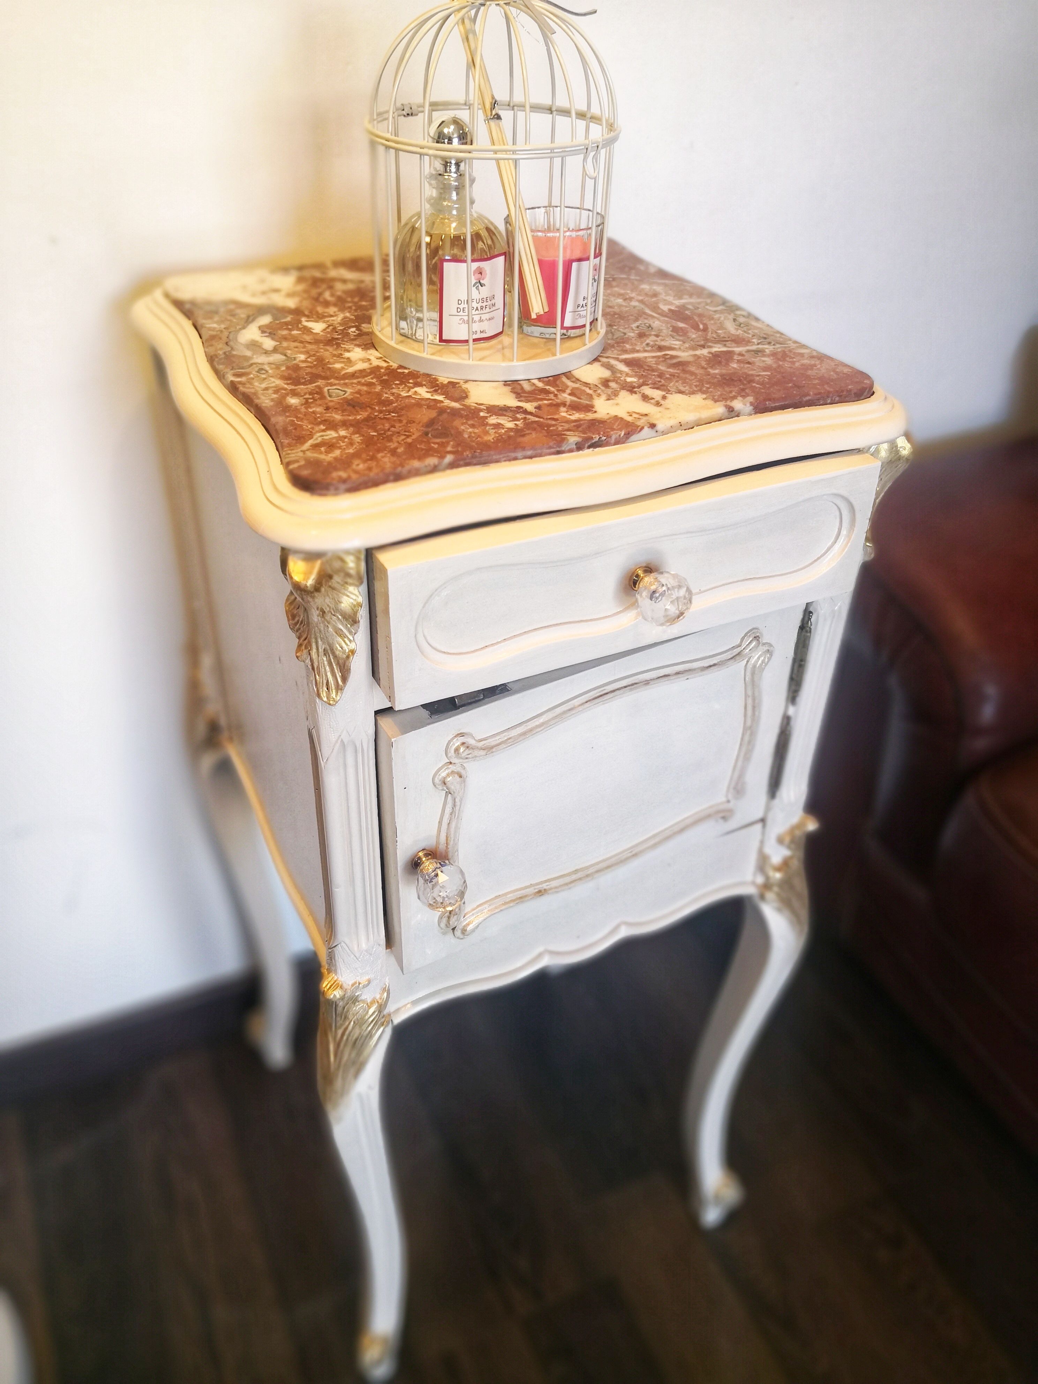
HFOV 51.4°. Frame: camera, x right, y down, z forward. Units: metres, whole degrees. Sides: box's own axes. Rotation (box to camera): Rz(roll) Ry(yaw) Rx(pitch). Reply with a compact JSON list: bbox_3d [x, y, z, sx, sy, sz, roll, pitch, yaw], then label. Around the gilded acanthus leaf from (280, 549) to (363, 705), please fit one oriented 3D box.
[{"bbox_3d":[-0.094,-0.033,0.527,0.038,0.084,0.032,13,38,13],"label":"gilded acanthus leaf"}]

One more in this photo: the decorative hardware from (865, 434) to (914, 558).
[{"bbox_3d":[0.215,-0.109,0.646,0.032,0.084,0.038,16,39,17],"label":"decorative hardware"}]

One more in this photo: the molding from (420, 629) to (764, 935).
[{"bbox_3d":[0.053,0.054,0.663,0.238,0.168,0.017,-18,41,-26],"label":"molding"}]

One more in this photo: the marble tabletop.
[{"bbox_3d":[-0.013,-0.221,0.689,0.357,0.015,0.345,-14,40,-21],"label":"marble tabletop"}]

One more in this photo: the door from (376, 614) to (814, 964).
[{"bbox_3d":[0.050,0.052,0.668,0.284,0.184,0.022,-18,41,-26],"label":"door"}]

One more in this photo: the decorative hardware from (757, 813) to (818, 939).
[{"bbox_3d":[0.207,0.144,0.828,0.038,0.107,0.038,14,38,15],"label":"decorative hardware"}]

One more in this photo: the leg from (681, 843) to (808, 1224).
[{"bbox_3d":[0.193,0.326,0.969,0.067,0.516,0.041,14,38,15],"label":"leg"}]

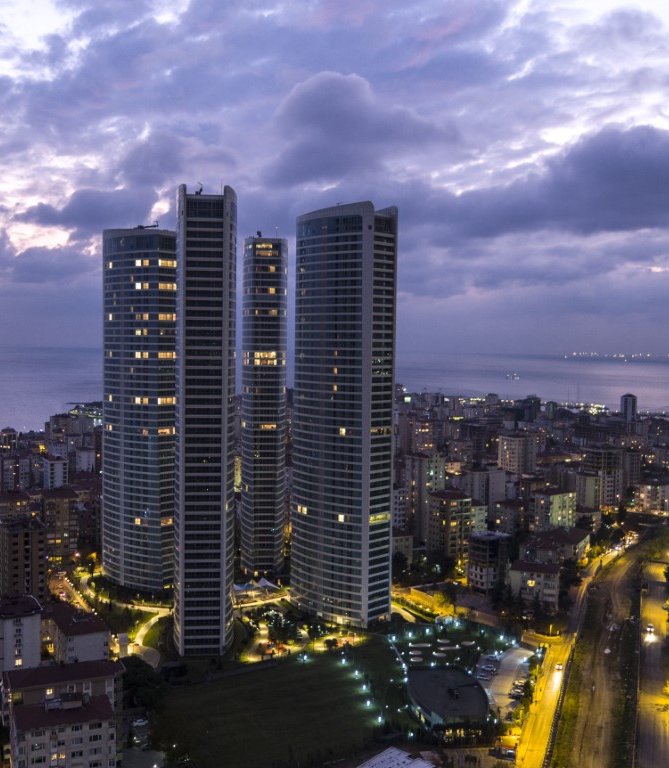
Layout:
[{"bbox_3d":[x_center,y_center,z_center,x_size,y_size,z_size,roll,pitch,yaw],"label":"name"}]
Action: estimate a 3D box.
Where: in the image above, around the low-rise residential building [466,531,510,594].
[{"bbox_3d":[62.330,72.900,361.730,12.800,23.200,13.000,-1,3,-36],"label":"low-rise residential building"}]

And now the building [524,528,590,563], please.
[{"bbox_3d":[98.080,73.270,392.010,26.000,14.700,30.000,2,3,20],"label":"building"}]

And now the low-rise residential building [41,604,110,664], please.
[{"bbox_3d":[-80.960,77.430,273.970,16.500,15.000,26.000,-1,3,-28],"label":"low-rise residential building"}]

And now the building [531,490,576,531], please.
[{"bbox_3d":[111.850,66.200,455.210,17.000,26.800,14.000,-1,3,-30],"label":"building"}]

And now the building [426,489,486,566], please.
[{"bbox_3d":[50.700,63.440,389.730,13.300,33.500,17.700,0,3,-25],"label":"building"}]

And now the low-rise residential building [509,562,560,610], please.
[{"bbox_3d":[74.110,74.030,328.570,17.300,16.000,12.000,1,2,14],"label":"low-rise residential building"}]

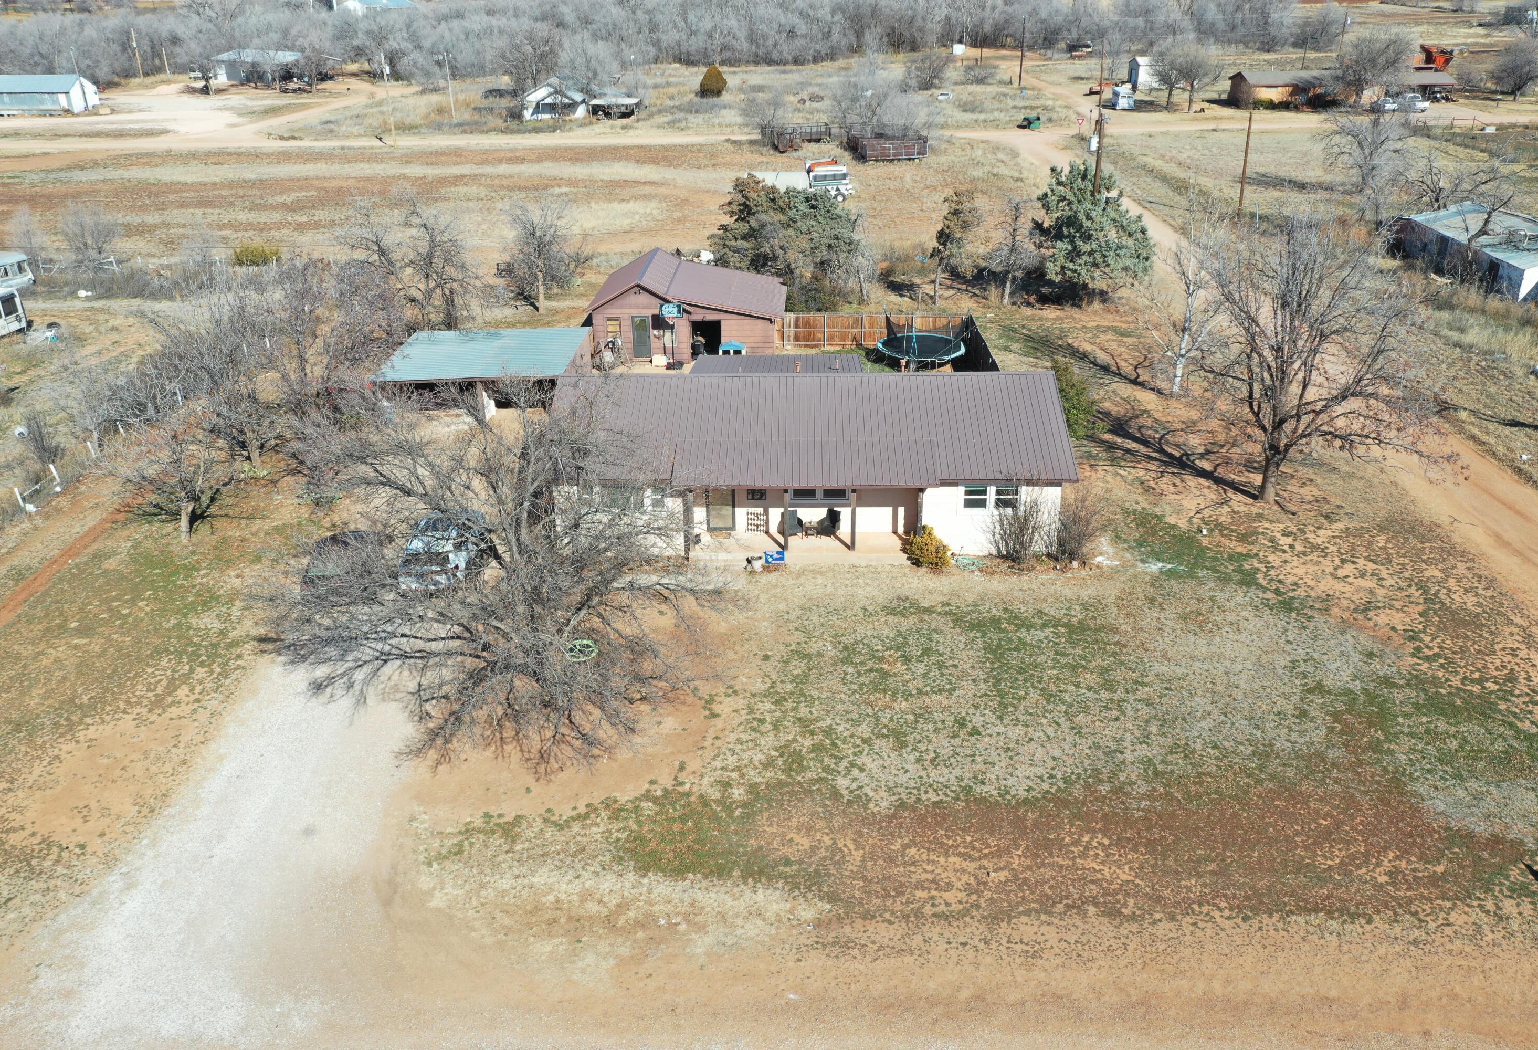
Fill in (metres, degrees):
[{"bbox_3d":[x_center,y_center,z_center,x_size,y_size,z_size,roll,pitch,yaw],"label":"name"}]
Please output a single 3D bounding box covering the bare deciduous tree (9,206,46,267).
[{"bbox_3d":[-48.003,-18.352,78.473,2.500,4.077,2.500,-1,25,0],"label":"bare deciduous tree"}]

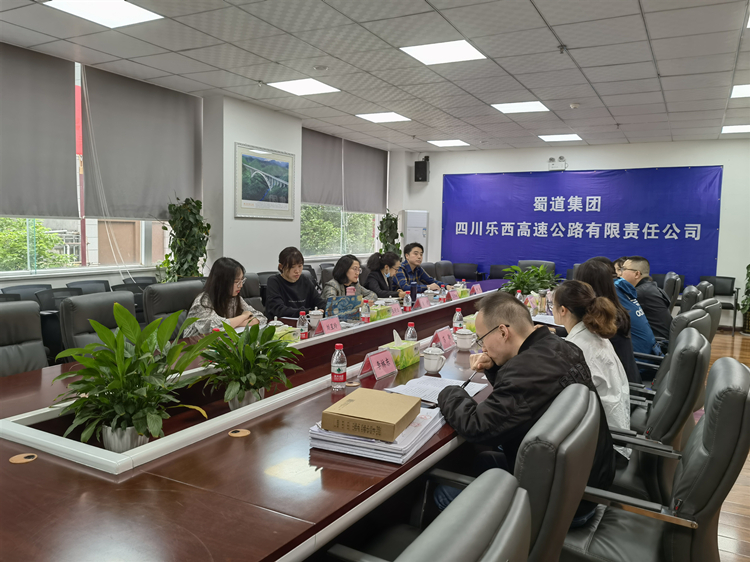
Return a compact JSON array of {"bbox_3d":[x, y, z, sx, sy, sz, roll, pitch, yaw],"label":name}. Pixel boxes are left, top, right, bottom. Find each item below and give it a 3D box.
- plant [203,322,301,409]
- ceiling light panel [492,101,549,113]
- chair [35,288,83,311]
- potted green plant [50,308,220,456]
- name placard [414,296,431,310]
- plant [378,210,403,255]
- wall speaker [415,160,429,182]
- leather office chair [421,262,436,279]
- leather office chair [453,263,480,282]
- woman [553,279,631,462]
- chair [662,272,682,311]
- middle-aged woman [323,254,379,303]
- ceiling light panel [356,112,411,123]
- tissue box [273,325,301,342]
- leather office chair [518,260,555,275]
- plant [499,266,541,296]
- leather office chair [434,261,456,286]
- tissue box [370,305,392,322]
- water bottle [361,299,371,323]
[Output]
[{"bbox_3d":[-0.533,0.370,2.465,0.420,0.410,0.410,0,6,-12],"label":"plant"},{"bbox_3d":[1.694,-2.036,6.837,0.590,0.040,0.590,5,6,28],"label":"ceiling light panel"},{"bbox_3d":[-2.298,0.518,4.631,0.580,0.860,0.550,5,6,28],"label":"chair"},{"bbox_3d":[-0.765,0.334,1.865,0.470,0.500,0.480,4,6,28],"label":"potted green plant"},{"bbox_3d":[0.400,0.180,4.869,0.092,0.100,0.195,4,6,28],"label":"name placard"},{"bbox_3d":[0.217,-0.381,10.518,0.460,1.720,0.460,4,6,28],"label":"plant"},{"bbox_3d":[0.860,-2.007,10.747,0.240,0.370,0.220,3,6,17],"label":"wall speaker"},{"bbox_3d":[0.847,0.309,6.655,0.680,1.020,0.620,4,6,28],"label":"leather office chair"},{"bbox_3d":[1.552,0.100,10.424,0.580,0.850,0.560,4,6,28],"label":"leather office chair"},{"bbox_3d":[0.878,0.604,2.822,0.720,1.220,0.480,4,6,28],"label":"woman"},{"bbox_3d":[3.060,0.415,6.528,0.660,1.000,0.620,5,6,28],"label":"chair"},{"bbox_3d":[-0.236,0.365,5.090,0.720,1.190,0.520,5,6,28],"label":"middle-aged woman"},{"bbox_3d":[0.117,-2.146,7.668,0.590,0.030,0.590,4,6,28],"label":"ceiling light panel"},{"bbox_3d":[-0.511,0.313,3.138,0.112,0.094,0.225,5,6,28],"label":"tissue box"},{"bbox_3d":[2.260,0.237,8.350,0.620,1.000,0.660,4,6,28],"label":"leather office chair"},{"bbox_3d":[1.611,0.036,6.542,0.450,0.420,0.450,4,6,28],"label":"plant"},{"bbox_3d":[1.122,0.253,7.641,0.660,1.000,0.620,5,6,28],"label":"leather office chair"},{"bbox_3d":[0.019,0.236,4.282,0.120,0.078,0.222,4,6,28],"label":"tissue box"},{"bbox_3d":[-0.066,0.216,3.950,0.062,0.193,0.062,4,6,28],"label":"water bottle"}]

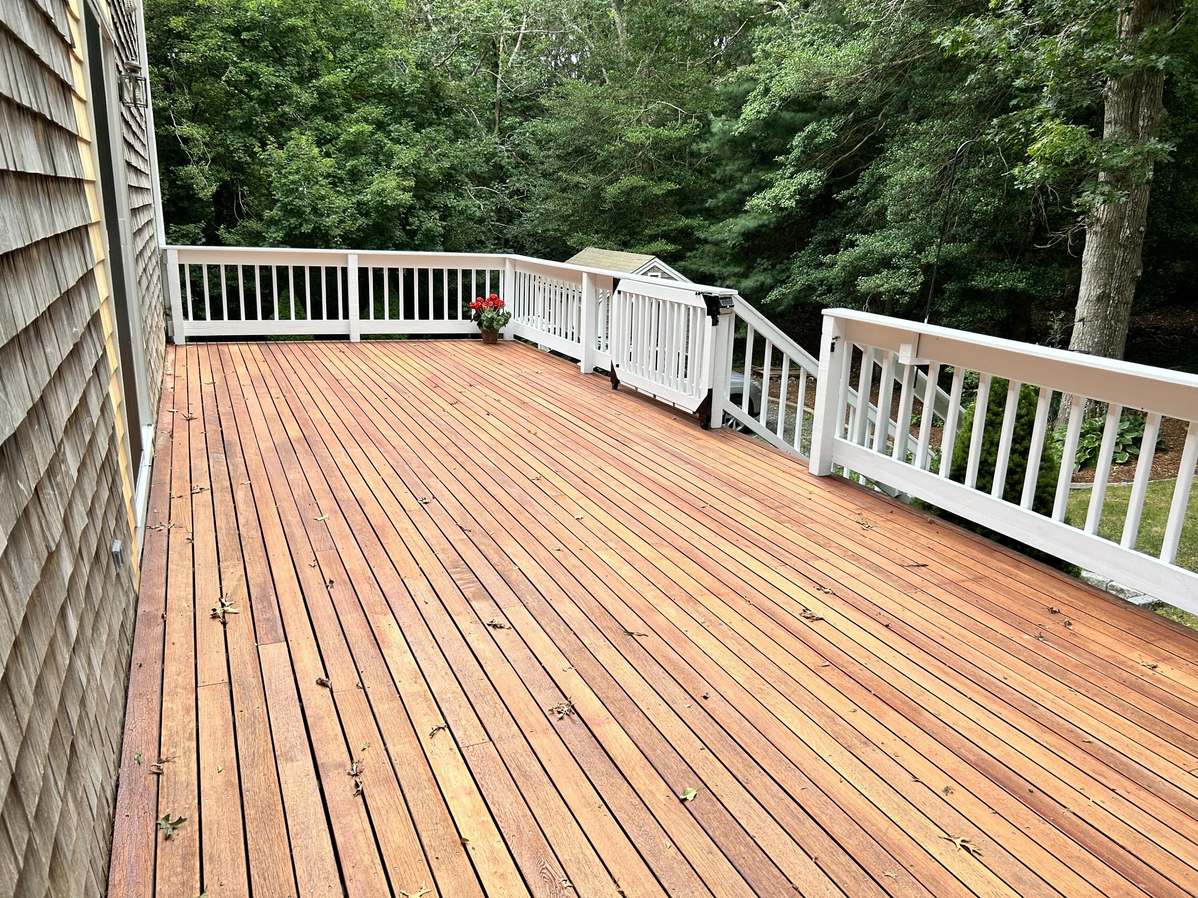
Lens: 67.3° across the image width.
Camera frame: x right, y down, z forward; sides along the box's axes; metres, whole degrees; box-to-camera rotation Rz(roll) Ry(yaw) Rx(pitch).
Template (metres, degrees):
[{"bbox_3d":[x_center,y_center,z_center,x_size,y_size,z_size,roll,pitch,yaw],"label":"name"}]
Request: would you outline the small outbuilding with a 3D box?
[{"bbox_3d":[0.423,-3.293,21.716,2.700,2.900,3.500,-4,16,-24],"label":"small outbuilding"}]

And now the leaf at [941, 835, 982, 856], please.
[{"bbox_3d":[0.878,0.957,2.183,0.093,0.022,0.034,9,16,24],"label":"leaf"}]

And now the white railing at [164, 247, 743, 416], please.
[{"bbox_3d":[-1.587,-1.059,7.587,3.750,0.957,4.500,-4,16,-24],"label":"white railing"}]

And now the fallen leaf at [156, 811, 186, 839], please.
[{"bbox_3d":[-1.014,0.884,2.118,0.065,0.027,0.050,9,16,22],"label":"fallen leaf"}]

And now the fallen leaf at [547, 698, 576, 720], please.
[{"bbox_3d":[-0.101,0.773,2.689,0.052,0.033,0.096,14,19,38],"label":"fallen leaf"}]

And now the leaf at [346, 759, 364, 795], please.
[{"bbox_3d":[-0.634,0.847,2.337,0.040,0.022,0.152,-2,15,-17],"label":"leaf"}]

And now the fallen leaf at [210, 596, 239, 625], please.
[{"bbox_3d":[-1.338,0.575,3.222,0.139,0.036,0.100,13,18,35],"label":"fallen leaf"}]

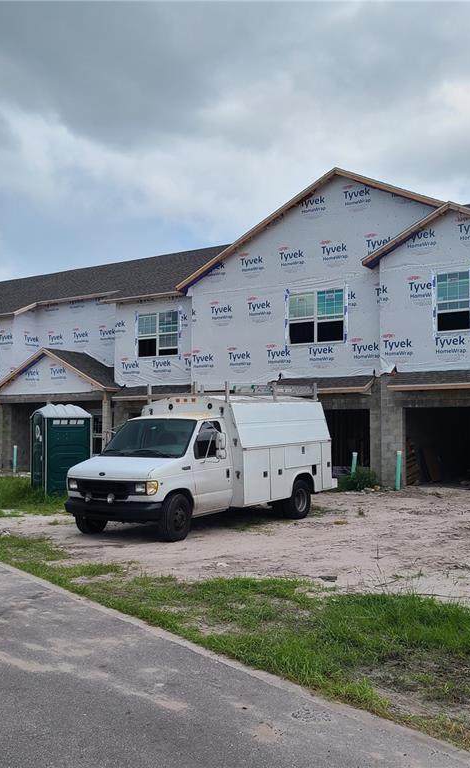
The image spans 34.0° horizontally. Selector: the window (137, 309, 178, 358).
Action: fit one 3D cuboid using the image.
[{"bbox_3d":[-2.753,-1.788,27.529,1.943,1.602,0.120,-2,-3,35],"label":"window"}]

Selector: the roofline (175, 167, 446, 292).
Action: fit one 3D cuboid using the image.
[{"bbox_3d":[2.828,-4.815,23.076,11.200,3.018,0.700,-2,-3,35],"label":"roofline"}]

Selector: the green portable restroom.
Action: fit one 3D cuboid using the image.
[{"bbox_3d":[-4.442,1.698,19.792,1.200,2.300,1.120,1,-3,-32],"label":"green portable restroom"}]

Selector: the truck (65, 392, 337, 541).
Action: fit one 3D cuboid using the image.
[{"bbox_3d":[-0.491,1.339,14.281,2.360,2.360,5.730,-2,-2,35],"label":"truck"}]

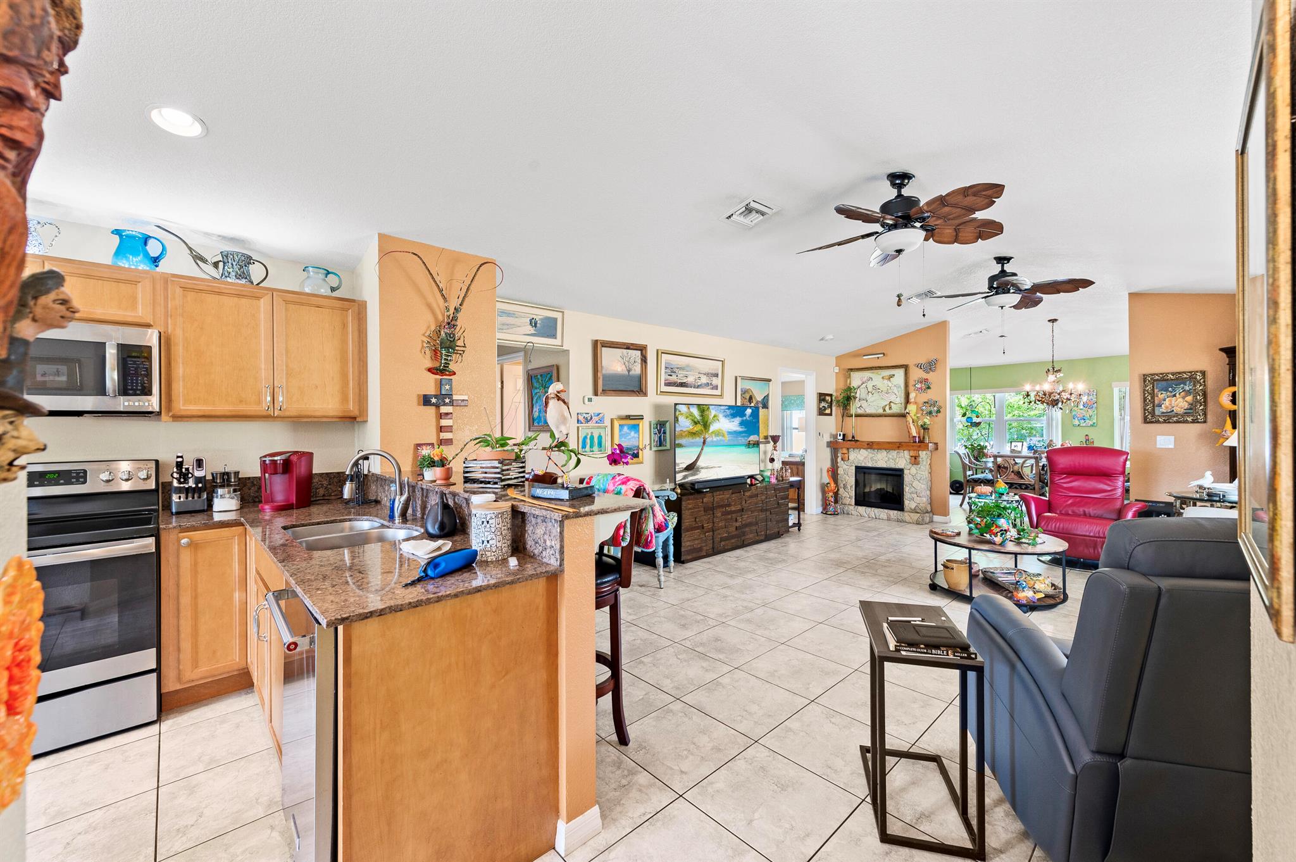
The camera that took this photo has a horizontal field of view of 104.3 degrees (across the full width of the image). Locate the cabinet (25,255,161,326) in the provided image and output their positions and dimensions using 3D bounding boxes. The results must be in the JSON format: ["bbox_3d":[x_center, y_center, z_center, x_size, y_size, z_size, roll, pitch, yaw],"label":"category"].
[{"bbox_3d":[-2.877,-0.651,2.432,0.762,0.300,0.320,-1,0,-43],"label":"cabinet"}]

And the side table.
[{"bbox_3d":[0.956,1.016,1.815,0.295,0.624,0.471,0,0,15],"label":"side table"}]

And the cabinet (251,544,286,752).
[{"bbox_3d":[-1.353,0.842,2.279,0.610,0.800,1.040,-1,0,-42],"label":"cabinet"}]

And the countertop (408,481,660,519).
[{"bbox_3d":[-0.824,0.277,2.467,0.400,0.035,2.090,-1,0,-43],"label":"countertop"}]

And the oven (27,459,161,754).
[{"bbox_3d":[-2.736,0.759,2.284,0.757,1.184,0.670,-1,0,-43],"label":"oven"}]

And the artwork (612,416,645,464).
[{"bbox_3d":[-0.202,0.111,5.133,0.387,0.463,0.050,-1,0,-42],"label":"artwork"}]

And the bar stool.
[{"bbox_3d":[-0.329,0.765,2.172,0.490,1.090,0.460,-1,0,-42],"label":"bar stool"}]

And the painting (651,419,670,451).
[{"bbox_3d":[0.154,0.057,5.457,0.295,0.330,0.030,-1,0,-43],"label":"painting"}]

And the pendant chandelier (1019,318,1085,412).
[{"bbox_3d":[5.667,-0.926,7.053,0.690,1.280,0.690,-1,0,-42],"label":"pendant chandelier"}]

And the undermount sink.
[{"bbox_3d":[-1.296,0.550,2.199,0.460,0.200,0.780,-1,0,-43],"label":"undermount sink"}]

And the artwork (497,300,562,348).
[{"bbox_3d":[-1.044,-0.920,4.386,0.715,0.360,0.030,-1,0,-42],"label":"artwork"}]

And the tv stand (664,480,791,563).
[{"bbox_3d":[0.906,0.973,5.832,1.970,0.665,0.470,-1,0,-43],"label":"tv stand"}]

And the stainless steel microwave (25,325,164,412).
[{"bbox_3d":[-2.817,-0.282,2.367,0.760,0.420,0.400,-1,0,-43],"label":"stainless steel microwave"}]

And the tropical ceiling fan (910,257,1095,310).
[{"bbox_3d":[3.332,-1.391,4.736,1.280,0.485,1.280,-1,0,-43],"label":"tropical ceiling fan"}]

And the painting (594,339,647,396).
[{"bbox_3d":[-0.260,-0.613,5.079,0.643,0.540,0.060,-1,0,-42],"label":"painting"}]

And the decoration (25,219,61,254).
[{"bbox_3d":[-2.919,-0.908,2.395,0.180,0.214,0.140,-1,0,-43],"label":"decoration"}]

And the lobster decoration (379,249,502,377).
[{"bbox_3d":[-1.336,-0.771,3.319,0.800,0.825,0.170,-1,0,-43],"label":"lobster decoration"}]

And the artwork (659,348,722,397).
[{"bbox_3d":[0.514,-0.633,5.801,1.100,0.490,0.040,-1,0,-42],"label":"artwork"}]

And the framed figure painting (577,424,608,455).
[{"bbox_3d":[-0.529,0.087,4.848,0.340,0.263,0.030,-1,0,-42],"label":"framed figure painting"}]

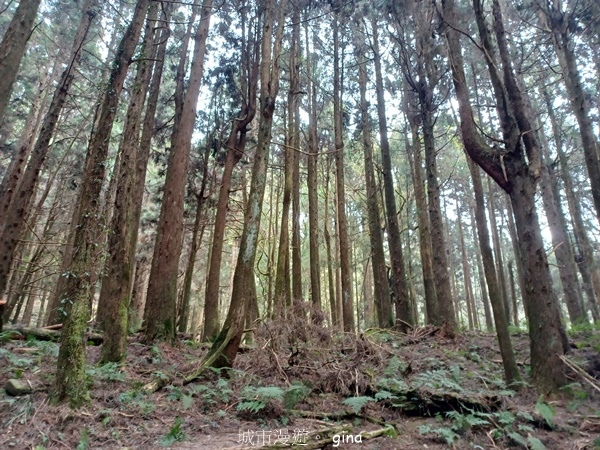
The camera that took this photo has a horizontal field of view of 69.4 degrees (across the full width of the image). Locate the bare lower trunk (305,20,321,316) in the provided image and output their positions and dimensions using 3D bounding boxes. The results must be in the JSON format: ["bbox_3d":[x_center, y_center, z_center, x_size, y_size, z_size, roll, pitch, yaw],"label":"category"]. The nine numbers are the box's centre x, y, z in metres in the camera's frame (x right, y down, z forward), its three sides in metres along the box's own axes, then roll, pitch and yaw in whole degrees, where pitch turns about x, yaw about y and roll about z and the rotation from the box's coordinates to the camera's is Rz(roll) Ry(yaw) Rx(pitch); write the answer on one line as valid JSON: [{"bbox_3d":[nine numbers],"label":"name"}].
[{"bbox_3d":[0.589,-3.176,18.426,0.400,14.190,0.400,-2,-20,2],"label":"bare lower trunk"}]

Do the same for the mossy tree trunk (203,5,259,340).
[{"bbox_3d":[-1.816,-2.137,12.422,1.000,10.700,0.600,0,-20,0],"label":"mossy tree trunk"}]

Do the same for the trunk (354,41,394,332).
[{"bbox_3d":[2.337,-1.938,13.956,0.450,10.270,0.450,-5,-20,10],"label":"trunk"}]

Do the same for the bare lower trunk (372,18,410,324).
[{"bbox_3d":[2.827,-2.316,13.896,0.450,11.090,0.450,-5,-20,12],"label":"bare lower trunk"}]

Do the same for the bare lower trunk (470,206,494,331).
[{"bbox_3d":[9.711,2.077,23.175,0.400,6.870,0.400,-8,-22,22],"label":"bare lower trunk"}]

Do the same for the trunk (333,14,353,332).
[{"bbox_3d":[1.580,-2.780,16.264,0.400,13.240,0.400,-2,-20,6],"label":"trunk"}]

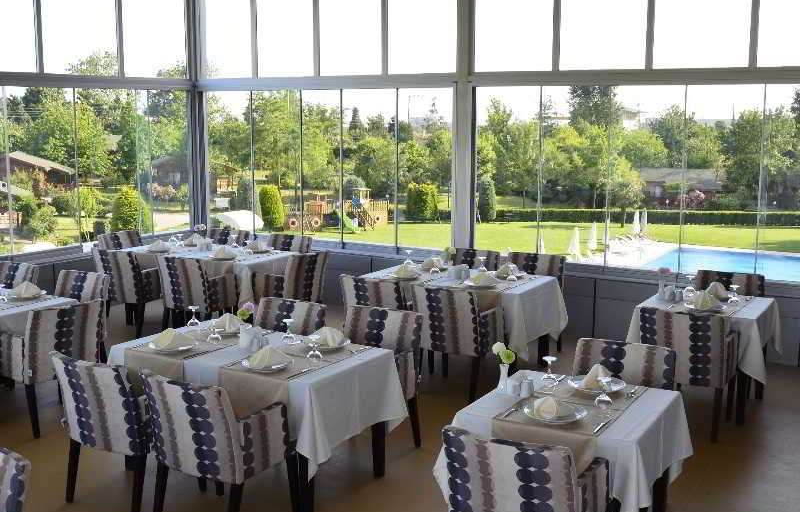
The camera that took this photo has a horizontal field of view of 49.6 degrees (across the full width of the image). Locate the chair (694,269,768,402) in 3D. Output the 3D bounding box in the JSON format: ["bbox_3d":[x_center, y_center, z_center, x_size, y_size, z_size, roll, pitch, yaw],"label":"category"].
[{"bbox_3d":[2.503,0.586,6.756,0.550,0.840,0.610,5,10,30],"label":"chair"}]

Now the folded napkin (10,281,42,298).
[{"bbox_3d":[-2.770,0.238,6.404,0.190,0.110,0.145,6,11,31],"label":"folded napkin"}]

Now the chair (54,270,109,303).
[{"bbox_3d":[-2.667,0.585,6.811,0.570,0.860,0.570,6,11,31],"label":"chair"}]

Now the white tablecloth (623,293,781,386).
[{"bbox_3d":[2.220,0.540,6.283,0.940,0.440,0.930,5,10,30],"label":"white tablecloth"}]

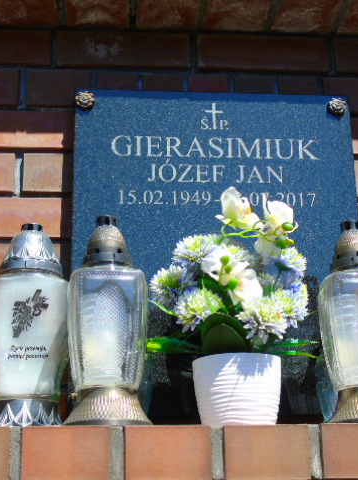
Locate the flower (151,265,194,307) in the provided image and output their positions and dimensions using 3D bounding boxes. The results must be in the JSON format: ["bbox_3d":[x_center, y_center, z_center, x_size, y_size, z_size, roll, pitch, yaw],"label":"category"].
[{"bbox_3d":[-0.009,0.067,1.232,0.068,0.064,0.053,-11,-27,24],"label":"flower"}]

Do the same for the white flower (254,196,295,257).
[{"bbox_3d":[0.143,-0.020,1.278,0.063,0.090,0.050,4,-24,-13],"label":"white flower"}]

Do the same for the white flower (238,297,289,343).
[{"bbox_3d":[0.118,0.111,1.184,0.072,0.067,0.055,3,-29,-10],"label":"white flower"}]

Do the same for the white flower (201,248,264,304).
[{"bbox_3d":[0.076,0.050,1.203,0.088,0.082,0.055,3,-21,-10],"label":"white flower"}]

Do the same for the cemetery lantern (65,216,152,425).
[{"bbox_3d":[-0.102,0.118,1.222,0.121,0.314,0.121,1,-20,-5],"label":"cemetery lantern"}]

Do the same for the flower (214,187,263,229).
[{"bbox_3d":[0.090,-0.048,1.284,0.069,0.066,0.050,11,-26,-29],"label":"flower"}]

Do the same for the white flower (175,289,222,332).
[{"bbox_3d":[0.027,0.099,1.192,0.066,0.062,0.052,-3,-26,6],"label":"white flower"}]

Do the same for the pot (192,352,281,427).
[{"bbox_3d":[0.085,0.222,1.207,0.127,0.104,0.127,-1,-20,0],"label":"pot"}]

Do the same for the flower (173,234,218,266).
[{"bbox_3d":[0.027,0.019,1.264,0.070,0.053,0.058,-5,-37,11],"label":"flower"}]

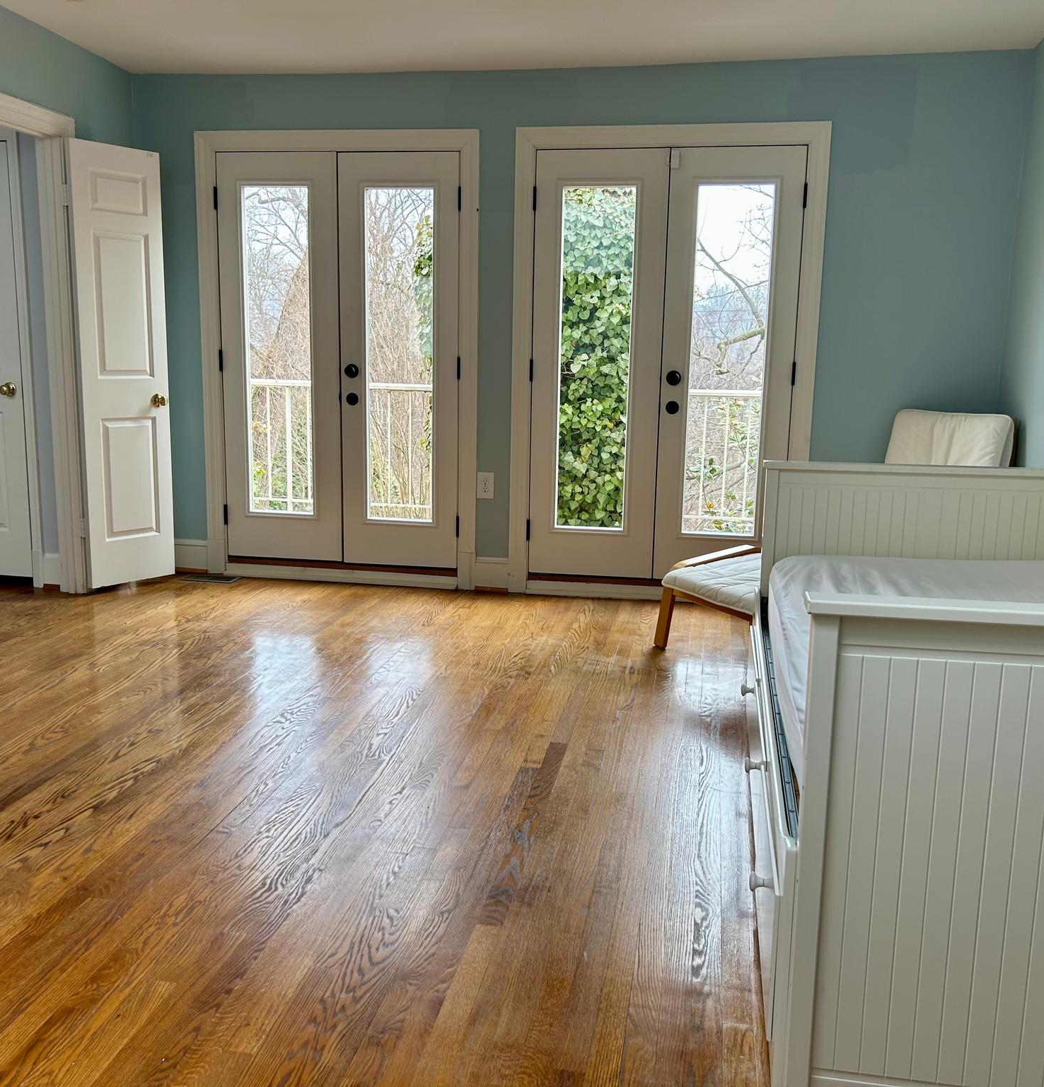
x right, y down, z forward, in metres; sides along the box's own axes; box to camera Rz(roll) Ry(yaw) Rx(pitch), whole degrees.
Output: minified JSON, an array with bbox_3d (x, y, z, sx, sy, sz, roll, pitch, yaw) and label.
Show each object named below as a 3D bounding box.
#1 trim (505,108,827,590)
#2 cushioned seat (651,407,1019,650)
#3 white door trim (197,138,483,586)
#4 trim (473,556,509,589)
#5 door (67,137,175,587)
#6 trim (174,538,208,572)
[{"bbox_3d":[0.645,-0.802,5.075,1.409,2.193,0.050,3,10,10],"label":"trim"},{"bbox_3d":[1.295,-0.043,4.356,1.250,0.970,0.720,-6,12,-33],"label":"cushioned seat"},{"bbox_3d":[-0.918,-0.880,5.353,1.425,2.193,0.050,3,10,10],"label":"white door trim"},{"bbox_3d":[-0.150,0.153,5.388,0.169,0.157,0.022,3,10,10],"label":"trim"},{"bbox_3d":[-1.887,-0.817,5.158,0.038,2.030,0.451,9,13,37],"label":"door"},{"bbox_3d":[-1.778,0.057,5.675,0.290,0.161,0.022,3,10,10],"label":"trim"}]

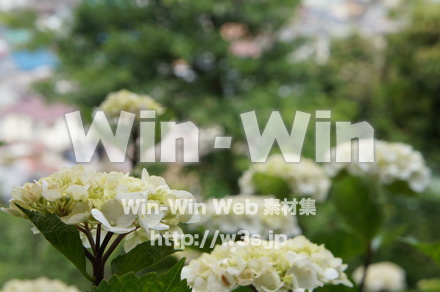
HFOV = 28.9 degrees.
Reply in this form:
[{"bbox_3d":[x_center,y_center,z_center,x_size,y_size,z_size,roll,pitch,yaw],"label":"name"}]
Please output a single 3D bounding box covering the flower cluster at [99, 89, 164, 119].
[{"bbox_3d":[-0.150,-0.072,1.450,0.110,0.055,0.105,0,6,0],"label":"flower cluster"}]

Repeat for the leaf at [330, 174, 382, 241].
[{"bbox_3d":[0.203,0.093,1.270,0.070,0.108,0.035,-13,13,0],"label":"leaf"}]

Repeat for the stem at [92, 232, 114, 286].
[{"bbox_3d":[-0.098,0.097,0.720,0.018,0.047,0.016,1,9,0],"label":"stem"}]

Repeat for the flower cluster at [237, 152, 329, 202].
[{"bbox_3d":[0.094,0.045,1.250,0.132,0.064,0.125,0,6,0],"label":"flower cluster"}]

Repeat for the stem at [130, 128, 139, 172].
[{"bbox_3d":[-0.145,0.004,1.450,0.010,0.080,0.010,0,6,0],"label":"stem"}]

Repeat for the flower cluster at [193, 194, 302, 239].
[{"bbox_3d":[0.036,0.092,1.120,0.145,0.058,0.135,0,6,0],"label":"flower cluster"}]

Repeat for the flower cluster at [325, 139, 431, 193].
[{"bbox_3d":[0.216,0.027,1.170,0.142,0.066,0.135,0,6,0],"label":"flower cluster"}]

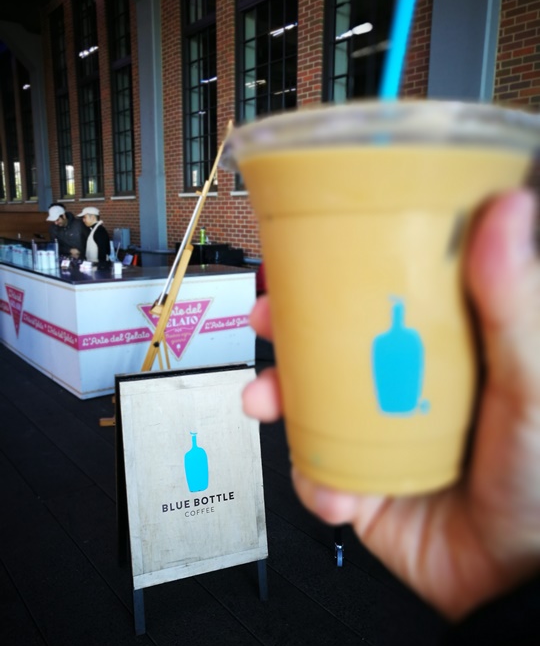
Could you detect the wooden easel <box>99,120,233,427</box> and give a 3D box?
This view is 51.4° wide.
[{"bbox_3d":[-0.766,-0.370,4.185,0.990,2.180,0.540,0,11,-5],"label":"wooden easel"}]

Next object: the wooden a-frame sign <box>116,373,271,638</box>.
[{"bbox_3d":[-0.324,0.643,2.284,0.530,0.918,0.455,-4,12,-22],"label":"wooden a-frame sign"}]

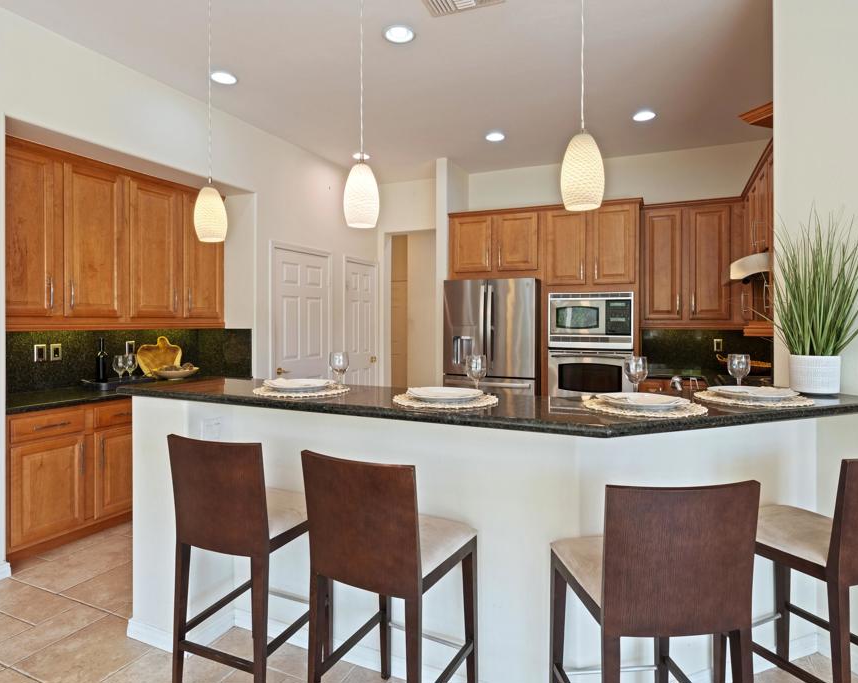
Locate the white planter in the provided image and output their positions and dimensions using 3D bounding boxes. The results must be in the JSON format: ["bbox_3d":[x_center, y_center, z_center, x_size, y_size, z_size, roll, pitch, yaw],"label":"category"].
[{"bbox_3d":[1.640,0.141,2.175,0.175,0.155,0.175,0,1,0],"label":"white planter"}]

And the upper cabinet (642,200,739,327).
[{"bbox_3d":[2.440,-0.700,4.810,0.770,1.140,0.330,1,1,24],"label":"upper cabinet"}]

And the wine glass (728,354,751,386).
[{"bbox_3d":[1.316,0.131,2.170,0.086,0.155,0.086,1,1,24],"label":"wine glass"}]

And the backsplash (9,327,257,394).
[{"bbox_3d":[-2.183,0.134,3.700,0.630,0.430,1.810,1,1,24],"label":"backsplash"}]

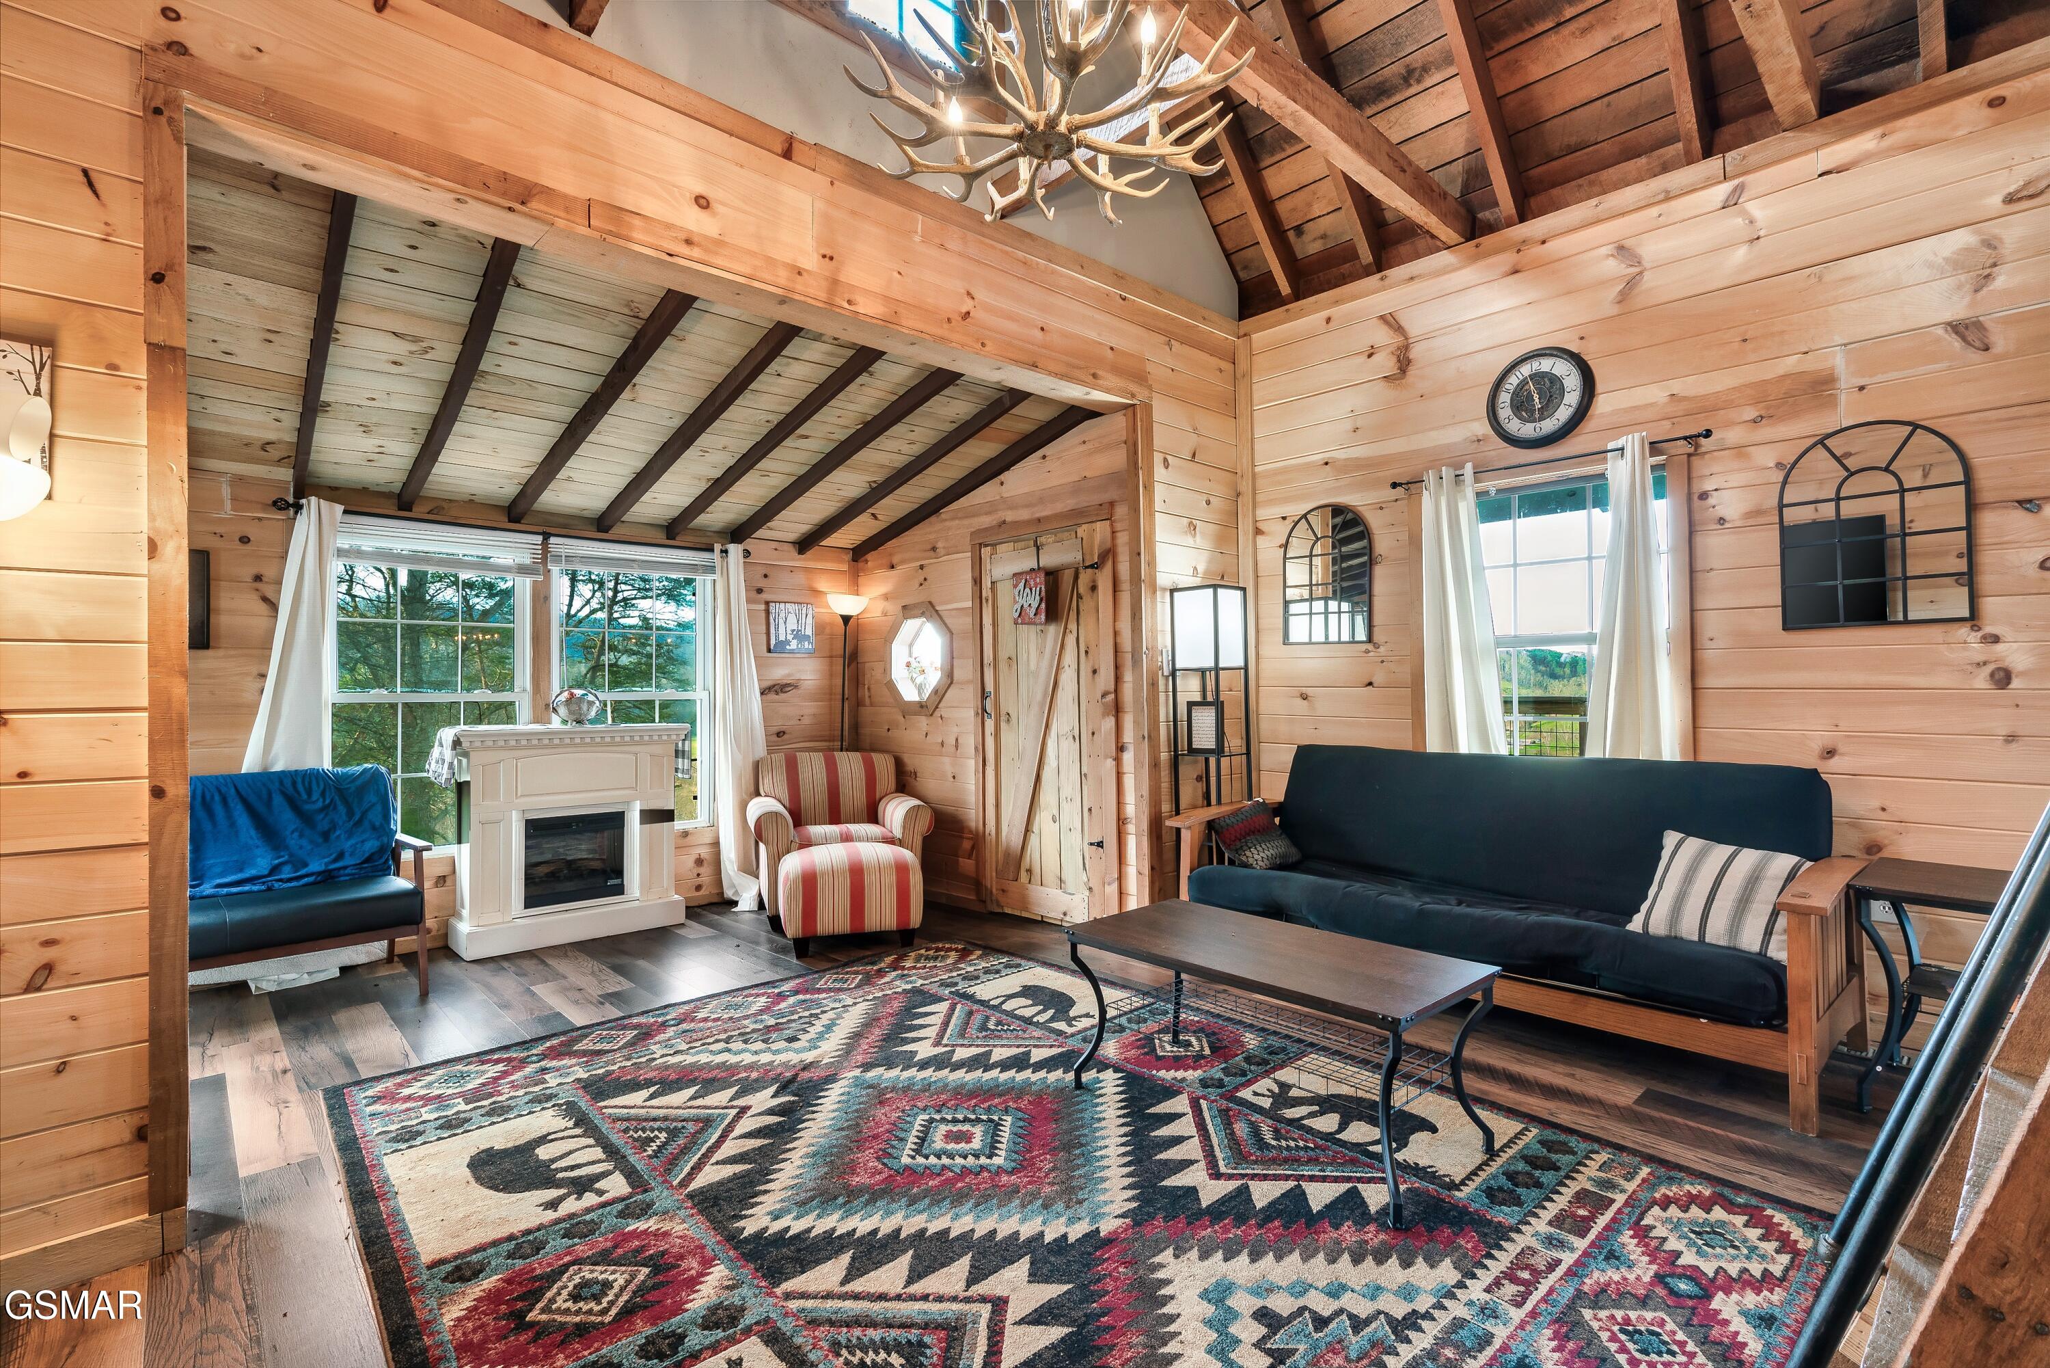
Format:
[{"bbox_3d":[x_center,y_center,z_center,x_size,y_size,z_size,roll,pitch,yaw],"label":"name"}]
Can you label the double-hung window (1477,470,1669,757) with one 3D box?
[{"bbox_3d":[2.085,-0.171,3.639,0.090,1.260,0.880,0,0,-43],"label":"double-hung window"}]

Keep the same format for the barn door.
[{"bbox_3d":[0.100,0.226,4.489,0.060,1.934,0.934,0,0,-42],"label":"barn door"}]

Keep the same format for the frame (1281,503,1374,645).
[{"bbox_3d":[1.413,-0.517,4.312,0.030,0.657,0.455,0,0,-42],"label":"frame"}]

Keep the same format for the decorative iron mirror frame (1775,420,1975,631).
[{"bbox_3d":[2.713,-0.510,2.921,0.030,0.650,0.455,0,0,-43],"label":"decorative iron mirror frame"}]

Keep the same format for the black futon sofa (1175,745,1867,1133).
[{"bbox_3d":[1.652,0.737,3.414,0.881,0.914,2.149,0,0,-42],"label":"black futon sofa"}]

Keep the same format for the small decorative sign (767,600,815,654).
[{"bbox_3d":[-1.365,-0.331,5.380,0.299,0.297,0.030,0,0,-42],"label":"small decorative sign"}]

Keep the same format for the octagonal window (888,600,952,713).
[{"bbox_3d":[-0.587,-0.150,5.347,0.090,0.663,0.640,0,0,-43],"label":"octagonal window"}]

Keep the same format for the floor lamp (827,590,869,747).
[{"bbox_3d":[-1.128,0.331,5.648,0.260,1.800,0.260,0,0,-43],"label":"floor lamp"}]

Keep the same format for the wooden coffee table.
[{"bbox_3d":[0.670,0.966,2.532,0.541,0.471,1.027,0,0,-43],"label":"wooden coffee table"}]

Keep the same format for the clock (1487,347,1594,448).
[{"bbox_3d":[2.035,-1.134,3.608,0.060,0.386,0.389,0,0,-42],"label":"clock"}]

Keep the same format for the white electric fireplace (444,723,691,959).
[{"bbox_3d":[-2.187,0.713,4.413,1.026,1.006,0.357,0,0,-42],"label":"white electric fireplace"}]

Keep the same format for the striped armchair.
[{"bbox_3d":[-1.050,0.801,5.025,0.920,0.850,0.850,0,0,-20],"label":"striped armchair"}]

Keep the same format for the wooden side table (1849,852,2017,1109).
[{"bbox_3d":[2.698,0.870,2.519,0.587,0.638,0.565,0,0,-43],"label":"wooden side table"}]

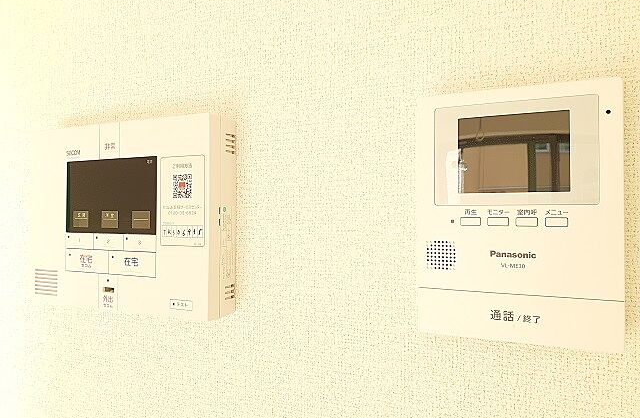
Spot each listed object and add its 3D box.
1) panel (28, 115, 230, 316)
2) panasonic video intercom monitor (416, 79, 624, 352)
[{"bbox_3d":[-0.191,0.008,0.493,0.232,0.177,0.041,0,-1,25],"label":"panel"},{"bbox_3d":[0.135,0.004,0.348,0.128,0.171,0.024,0,-1,25],"label":"panasonic video intercom monitor"}]

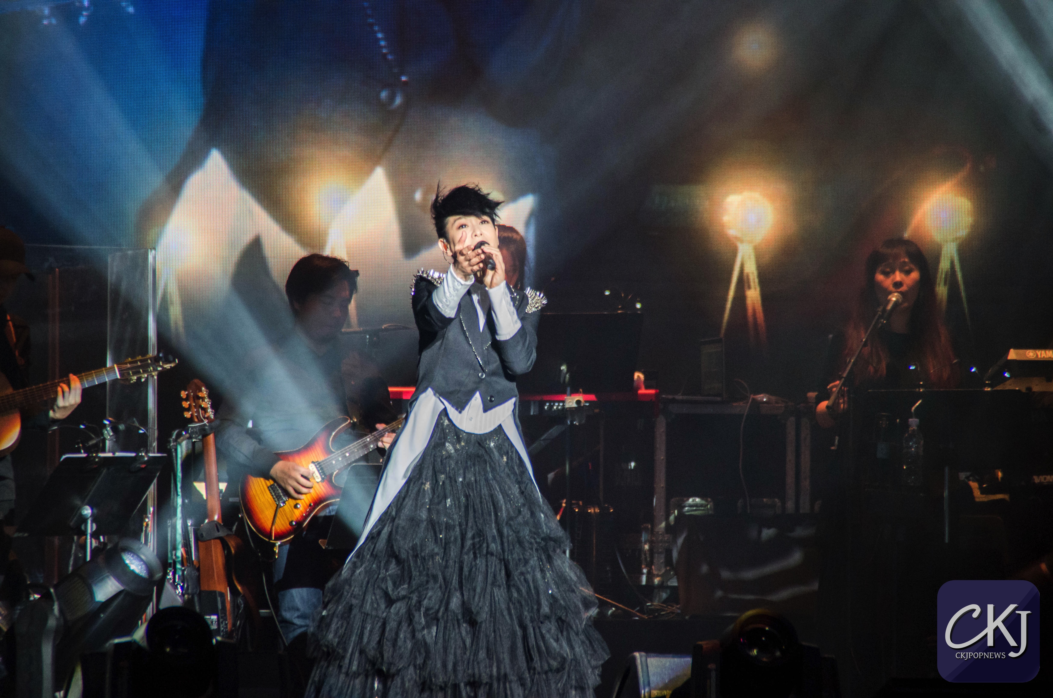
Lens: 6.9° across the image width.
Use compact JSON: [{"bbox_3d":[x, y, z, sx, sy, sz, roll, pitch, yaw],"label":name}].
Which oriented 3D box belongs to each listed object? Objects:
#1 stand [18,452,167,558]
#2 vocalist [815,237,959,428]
[{"bbox_3d":[-1.375,0.650,27.500,0.420,0.680,0.510,1,2,44],"label":"stand"},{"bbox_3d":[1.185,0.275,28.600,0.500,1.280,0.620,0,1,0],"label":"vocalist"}]

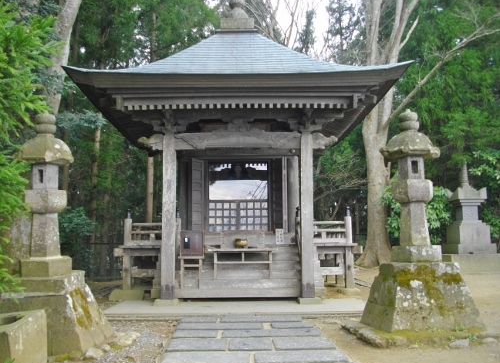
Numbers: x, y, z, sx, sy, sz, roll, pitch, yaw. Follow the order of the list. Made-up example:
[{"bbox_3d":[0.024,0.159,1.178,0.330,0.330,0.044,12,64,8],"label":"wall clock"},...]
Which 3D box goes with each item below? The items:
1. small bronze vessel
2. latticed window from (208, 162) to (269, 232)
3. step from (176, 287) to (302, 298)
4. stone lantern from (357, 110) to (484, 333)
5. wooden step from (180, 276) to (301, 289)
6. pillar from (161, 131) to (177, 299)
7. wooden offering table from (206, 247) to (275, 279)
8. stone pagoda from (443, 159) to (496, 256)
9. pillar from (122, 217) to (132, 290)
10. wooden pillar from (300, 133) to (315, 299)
[{"bbox_3d":[-0.166,1.243,9.296,0.281,0.180,0.277,0,-6,-1],"label":"small bronze vessel"},{"bbox_3d":[-0.266,0.371,11.016,1.437,1.677,0.072,0,-6,-1],"label":"latticed window"},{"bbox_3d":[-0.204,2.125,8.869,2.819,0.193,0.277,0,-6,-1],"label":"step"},{"bbox_3d":[2.474,0.482,7.011,1.315,3.195,1.315,0,-6,-5],"label":"stone lantern"},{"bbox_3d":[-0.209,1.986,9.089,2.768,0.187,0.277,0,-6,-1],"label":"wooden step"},{"bbox_3d":[-1.506,0.607,8.661,0.246,3.102,0.246,0,-6,-1],"label":"pillar"},{"bbox_3d":[-0.169,1.632,9.222,1.326,0.591,0.410,0,-6,-1],"label":"wooden offering table"},{"bbox_3d":[6.744,0.806,14.382,1.120,2.797,1.120,0,-6,0],"label":"stone pagoda"},{"bbox_3d":[-2.568,1.523,9.813,0.164,1.532,0.164,0,-6,-1],"label":"pillar"},{"bbox_3d":[1.076,0.604,8.723,0.246,3.090,0.246,0,-6,-1],"label":"wooden pillar"}]

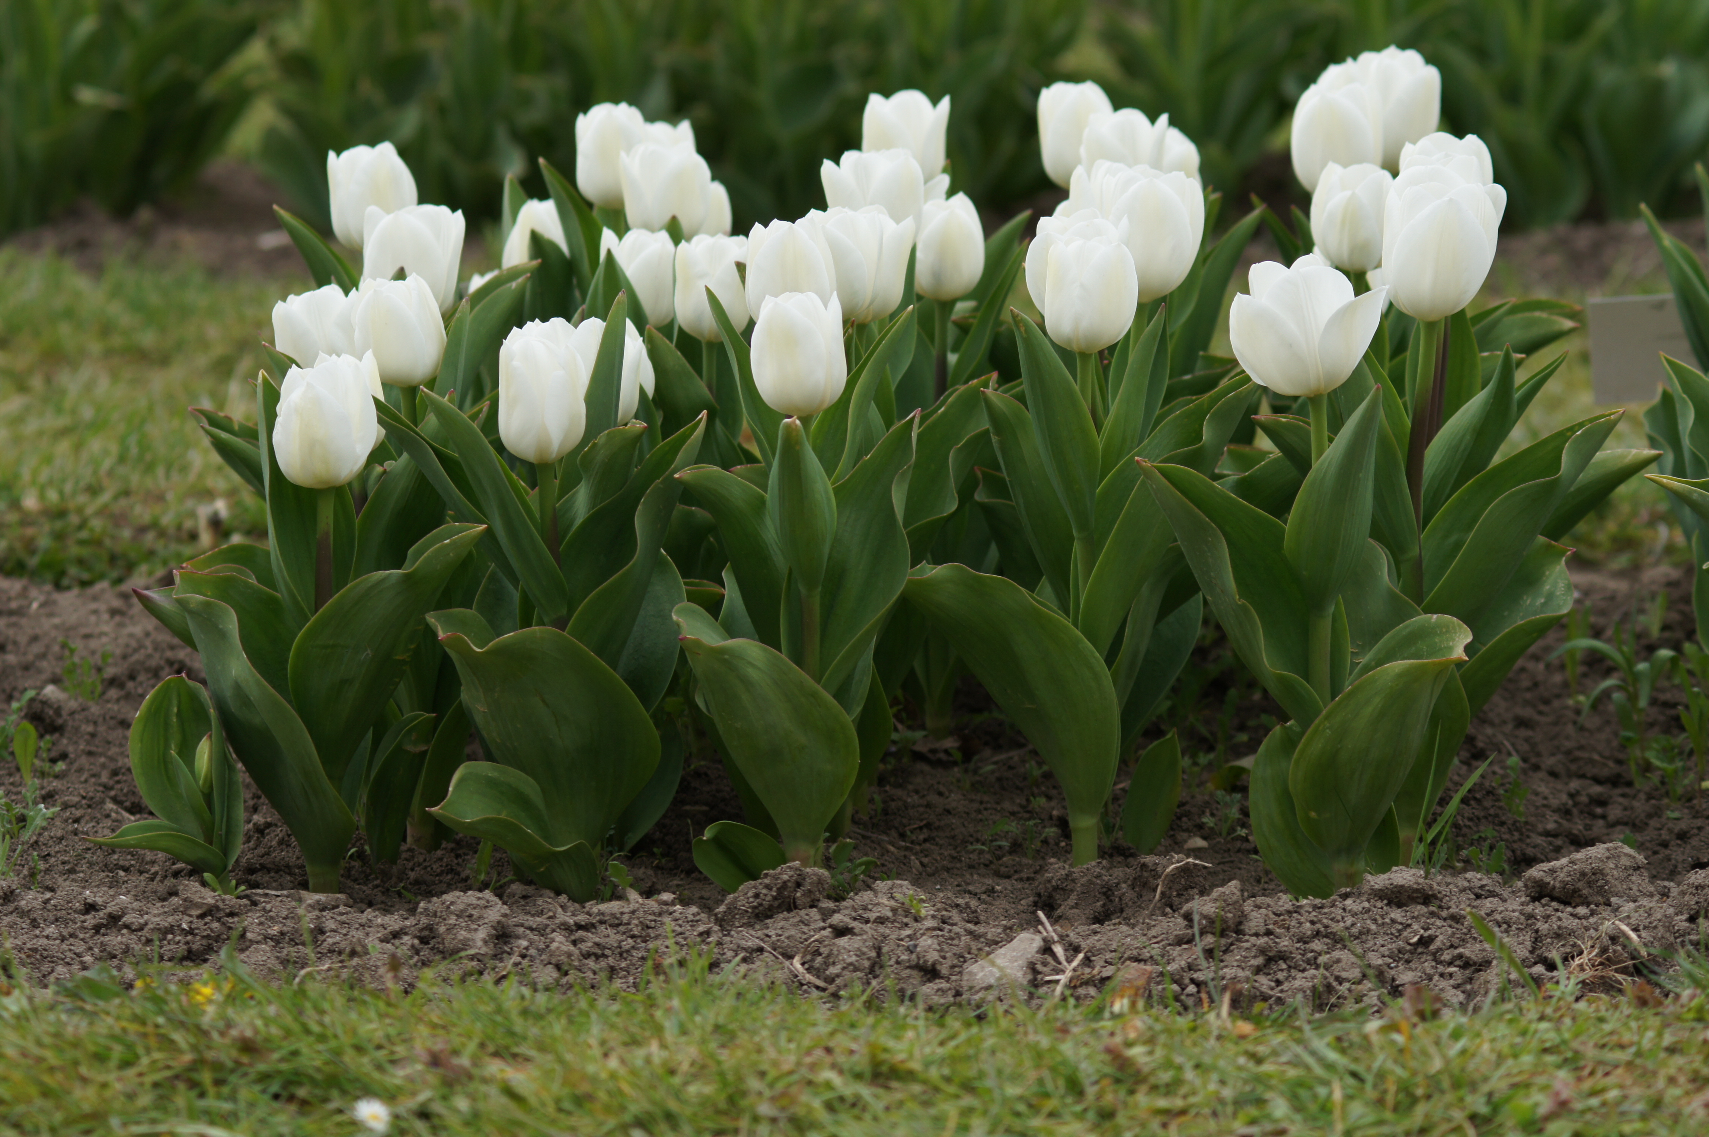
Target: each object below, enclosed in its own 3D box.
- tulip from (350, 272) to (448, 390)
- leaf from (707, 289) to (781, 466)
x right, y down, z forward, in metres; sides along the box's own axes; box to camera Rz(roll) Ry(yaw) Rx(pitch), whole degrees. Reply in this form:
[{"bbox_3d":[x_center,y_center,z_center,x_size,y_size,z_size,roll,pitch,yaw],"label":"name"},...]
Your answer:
[{"bbox_3d":[-0.257,-0.135,4.021,0.054,0.063,0.054,0,13,0],"label":"tulip"},{"bbox_3d":[-0.065,-0.108,4.350,0.034,0.131,0.035,-20,11,4],"label":"leaf"}]

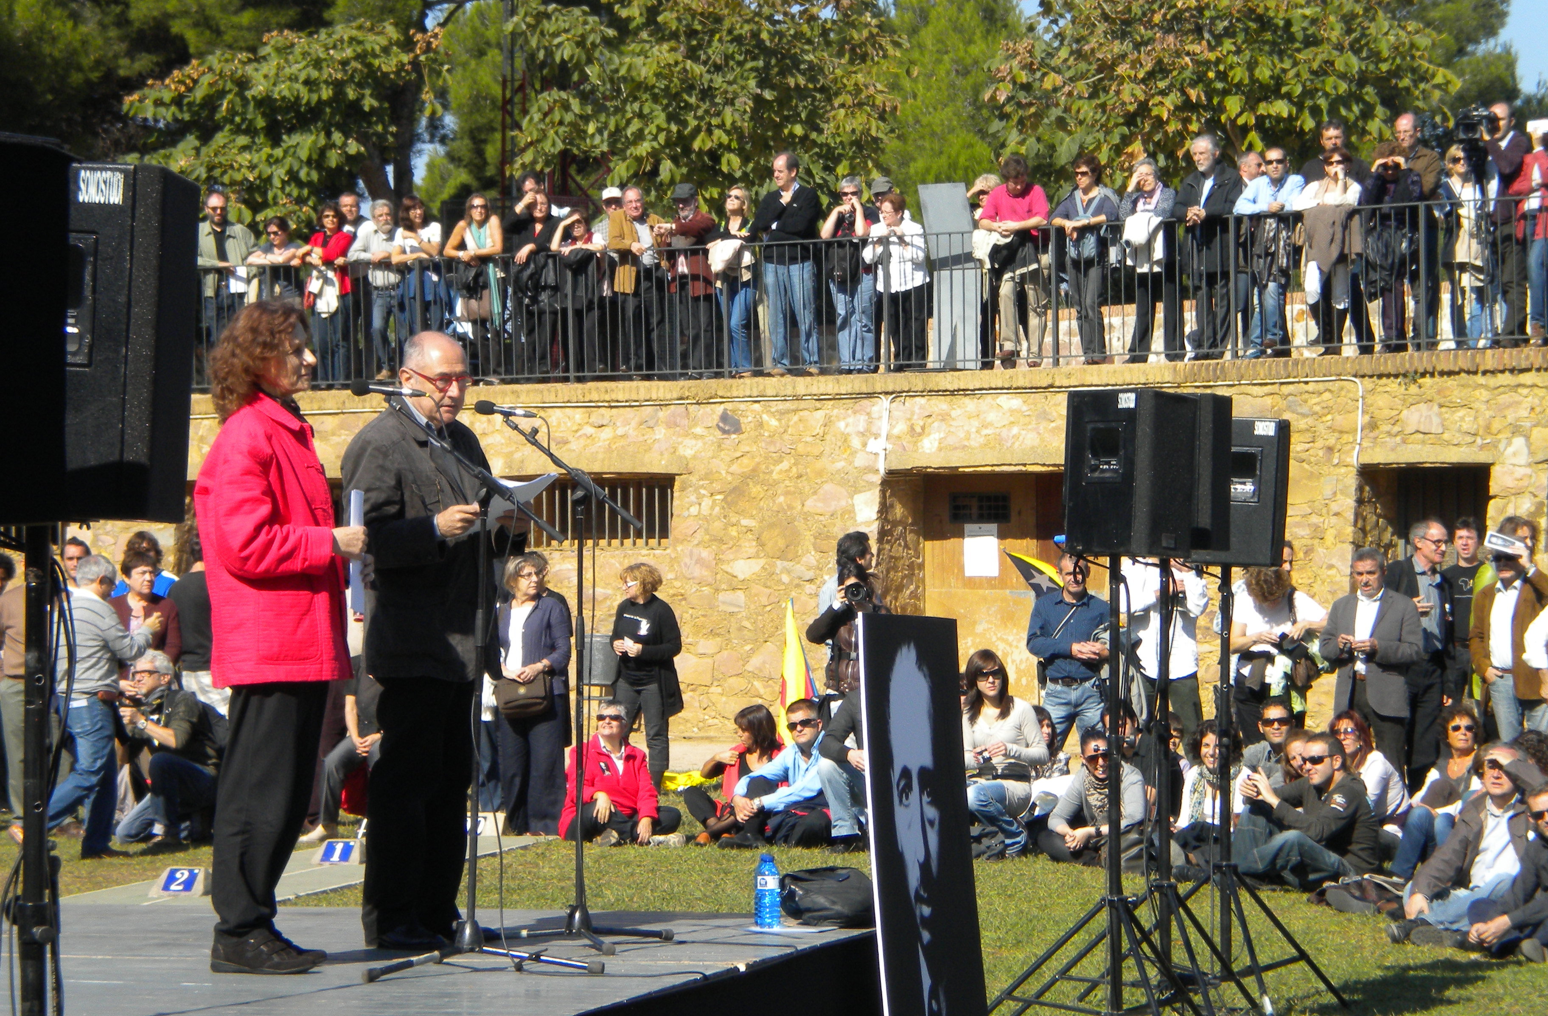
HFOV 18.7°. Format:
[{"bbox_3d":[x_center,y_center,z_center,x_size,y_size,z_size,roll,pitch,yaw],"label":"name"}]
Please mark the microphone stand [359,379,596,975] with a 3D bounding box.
[{"bbox_3d":[-0.745,0.452,11.900,0.600,1.470,0.570,0,0,0],"label":"microphone stand"}]

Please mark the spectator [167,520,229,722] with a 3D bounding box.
[{"bbox_3d":[-3.449,0.955,28.400,0.500,1.740,0.320,0,0,6],"label":"spectator"}]

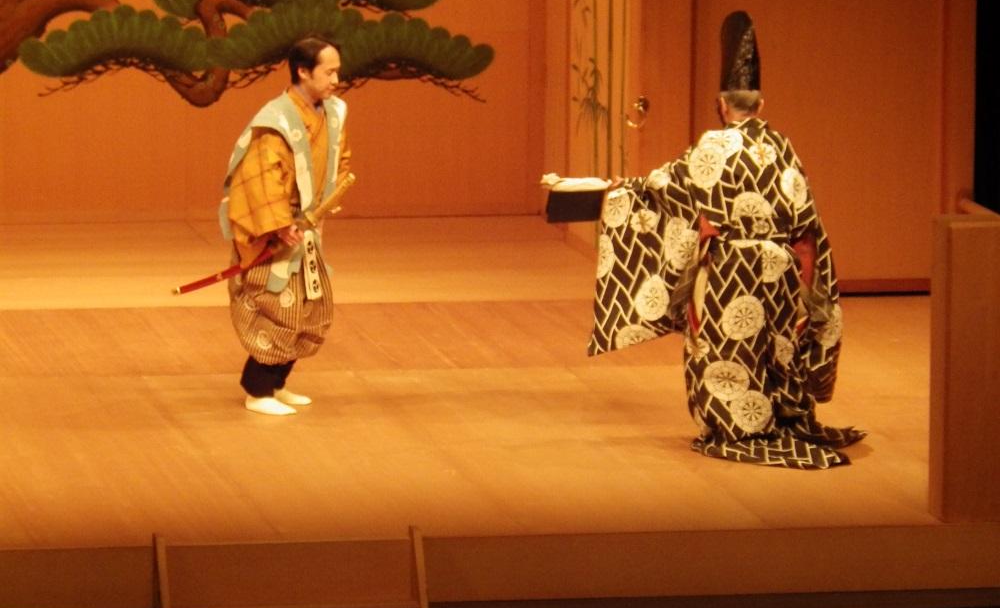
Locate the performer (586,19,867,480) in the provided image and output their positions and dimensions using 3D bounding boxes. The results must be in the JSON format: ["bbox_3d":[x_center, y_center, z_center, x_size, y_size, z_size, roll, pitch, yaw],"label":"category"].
[{"bbox_3d":[0.951,-0.311,29.350,1.020,1.810,0.880,-3,10,-20],"label":"performer"}]

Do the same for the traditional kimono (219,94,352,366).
[{"bbox_3d":[-0.907,-0.332,30.100,0.480,1.160,0.580,7,11,34],"label":"traditional kimono"}]

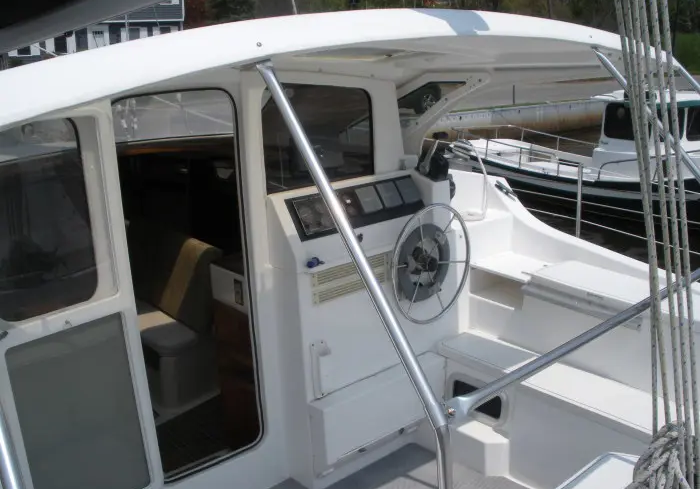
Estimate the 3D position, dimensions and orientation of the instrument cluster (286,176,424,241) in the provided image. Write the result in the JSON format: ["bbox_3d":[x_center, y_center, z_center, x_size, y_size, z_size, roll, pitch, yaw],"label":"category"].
[{"bbox_3d":[0.037,-0.178,3.331,0.745,0.193,0.050,-14,-18,-37],"label":"instrument cluster"}]

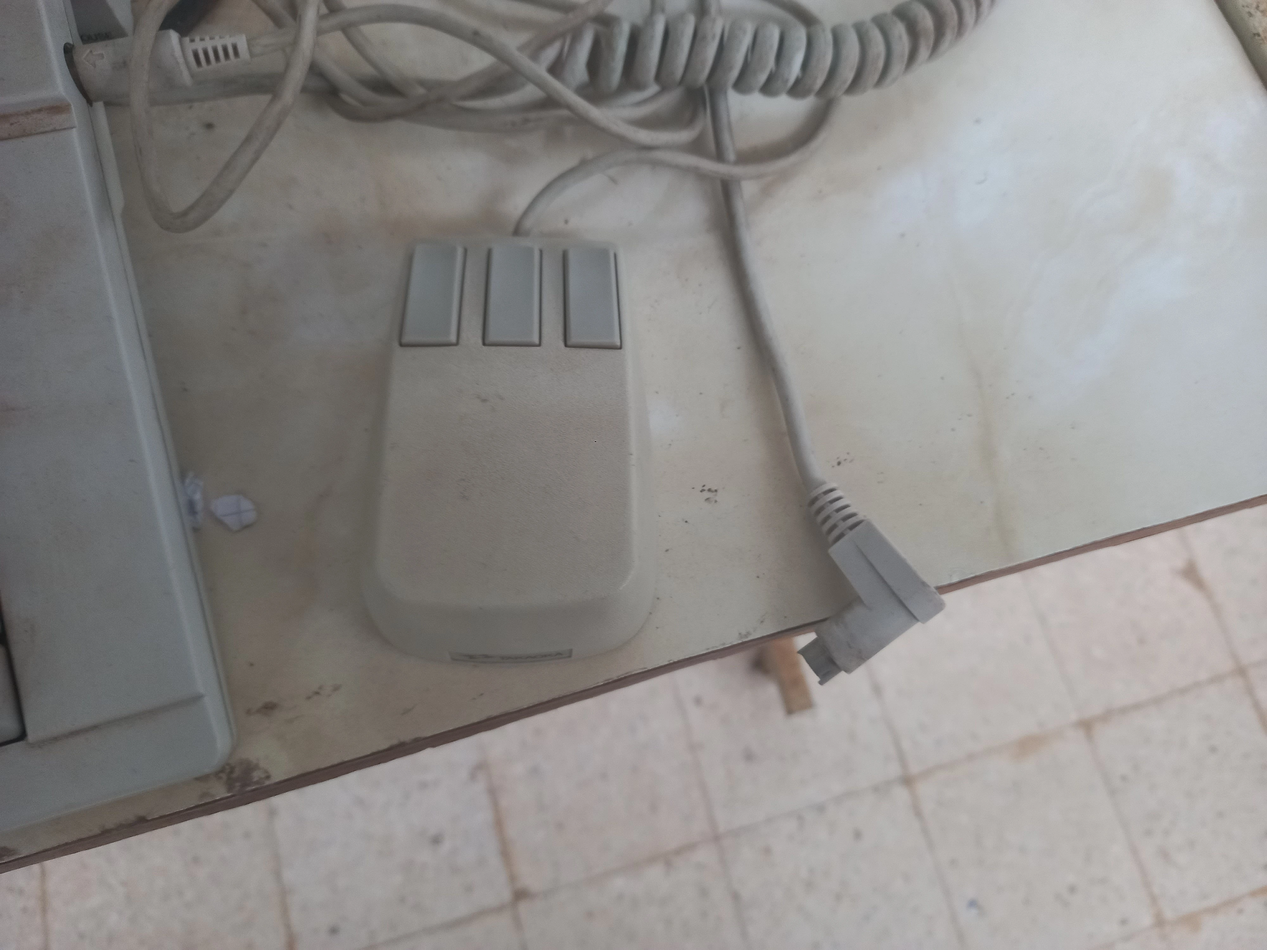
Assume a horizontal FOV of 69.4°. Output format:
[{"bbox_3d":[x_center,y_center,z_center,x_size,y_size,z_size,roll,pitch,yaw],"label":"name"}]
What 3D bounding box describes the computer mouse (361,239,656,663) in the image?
[{"bbox_3d":[-0.027,-0.009,0.201,0.066,0.030,0.096,1,73,-6],"label":"computer mouse"}]

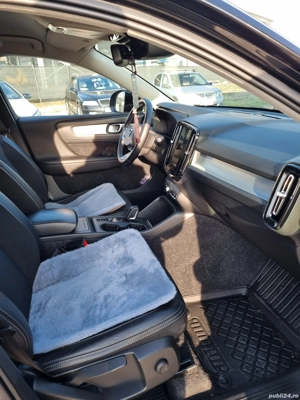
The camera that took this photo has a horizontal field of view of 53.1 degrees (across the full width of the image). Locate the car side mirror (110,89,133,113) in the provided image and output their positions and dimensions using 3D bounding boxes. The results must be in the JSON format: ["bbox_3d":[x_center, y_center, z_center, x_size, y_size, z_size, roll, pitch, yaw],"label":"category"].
[{"bbox_3d":[-0.165,-0.667,2.038,0.130,0.165,0.230,-19,27,-31],"label":"car side mirror"}]

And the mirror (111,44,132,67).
[{"bbox_3d":[-0.097,-0.522,1.086,0.048,0.067,0.235,-14,28,-7],"label":"mirror"}]

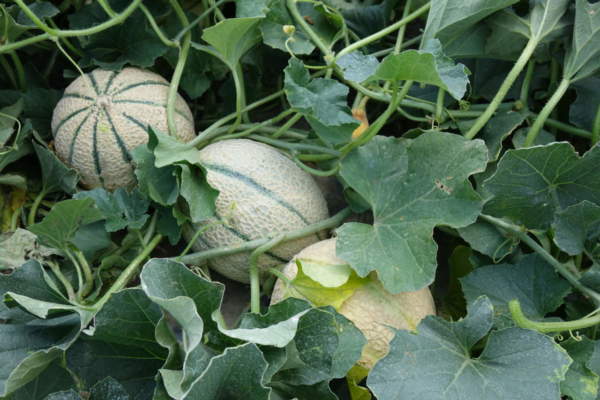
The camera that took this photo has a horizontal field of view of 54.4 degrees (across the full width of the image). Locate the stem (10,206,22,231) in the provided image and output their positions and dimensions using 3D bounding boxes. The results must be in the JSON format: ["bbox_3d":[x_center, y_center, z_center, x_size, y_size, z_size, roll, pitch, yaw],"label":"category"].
[{"bbox_3d":[-0.296,0.019,0.610,0.008,0.027,0.008,8,24,-9],"label":"stem"}]

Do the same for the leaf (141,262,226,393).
[{"bbox_3d":[-0.102,0.109,0.505,0.073,0.060,0.090,0,48,0],"label":"leaf"}]

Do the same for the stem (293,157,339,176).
[{"bbox_3d":[0.017,-0.036,0.630,0.050,0.014,0.020,0,55,0],"label":"stem"}]

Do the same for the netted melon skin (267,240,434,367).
[{"bbox_3d":[0.058,0.113,0.630,0.172,0.147,0.147,8,55,6],"label":"netted melon skin"}]

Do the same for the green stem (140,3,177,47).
[{"bbox_3d":[-0.171,-0.208,0.700,0.016,0.070,0.013,-34,20,14],"label":"green stem"}]

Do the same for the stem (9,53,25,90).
[{"bbox_3d":[-0.369,-0.167,0.760,0.014,0.054,0.012,0,36,0],"label":"stem"}]

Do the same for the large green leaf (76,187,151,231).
[{"bbox_3d":[-0.194,0.011,0.600,0.075,0.030,0.055,0,48,0],"label":"large green leaf"}]

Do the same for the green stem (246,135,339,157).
[{"bbox_3d":[-0.007,-0.063,0.665,0.111,0.014,0.014,12,45,16],"label":"green stem"}]

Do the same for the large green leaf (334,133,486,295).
[{"bbox_3d":[0.113,0.013,0.585,0.150,0.045,0.158,1,66,-3],"label":"large green leaf"}]

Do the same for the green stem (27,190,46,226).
[{"bbox_3d":[-0.276,0.009,0.610,0.008,0.041,0.009,17,22,-18],"label":"green stem"}]

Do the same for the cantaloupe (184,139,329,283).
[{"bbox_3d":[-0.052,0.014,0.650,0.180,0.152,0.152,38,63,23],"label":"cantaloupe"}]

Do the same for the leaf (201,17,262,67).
[{"bbox_3d":[-0.081,-0.188,0.690,0.074,0.064,0.040,0,23,0],"label":"leaf"}]

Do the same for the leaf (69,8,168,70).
[{"bbox_3d":[-0.218,-0.193,0.700,0.120,0.040,0.075,0,48,0],"label":"leaf"}]

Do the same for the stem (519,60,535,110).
[{"bbox_3d":[0.295,-0.148,0.755,0.009,0.064,0.009,-2,28,0],"label":"stem"}]

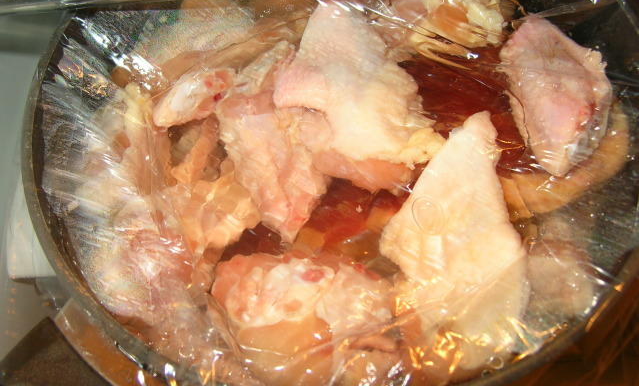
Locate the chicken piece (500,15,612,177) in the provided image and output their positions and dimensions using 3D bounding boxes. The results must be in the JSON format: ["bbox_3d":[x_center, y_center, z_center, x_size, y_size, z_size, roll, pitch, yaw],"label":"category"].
[{"bbox_3d":[0.106,-0.046,0.301,0.047,0.030,0.082,-3,59,-1],"label":"chicken piece"}]

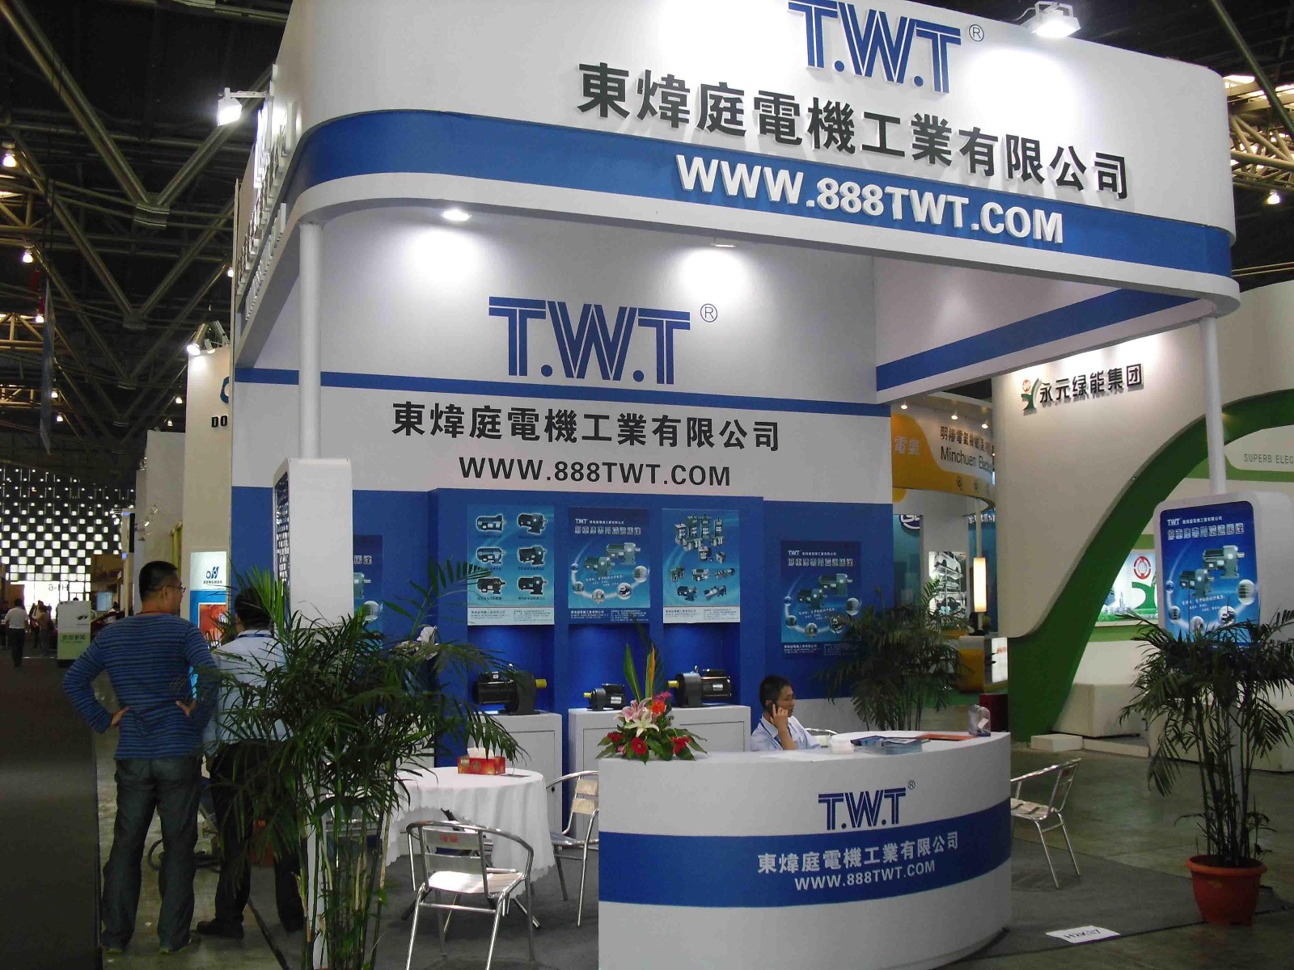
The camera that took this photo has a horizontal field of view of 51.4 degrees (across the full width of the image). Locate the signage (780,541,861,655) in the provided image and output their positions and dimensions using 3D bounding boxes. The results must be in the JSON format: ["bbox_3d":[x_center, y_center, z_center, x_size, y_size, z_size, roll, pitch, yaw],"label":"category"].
[{"bbox_3d":[1.351,0.885,10.429,0.690,0.900,0.020,2,-6,-22],"label":"signage"}]

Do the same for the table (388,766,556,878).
[{"bbox_3d":[-0.914,1.865,6.877,0.860,0.735,0.860,2,-5,-22],"label":"table"}]

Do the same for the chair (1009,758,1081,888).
[{"bbox_3d":[2.230,1.952,7.938,0.530,0.700,0.530,-4,-6,35],"label":"chair"}]

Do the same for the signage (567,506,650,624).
[{"bbox_3d":[-0.251,0.554,9.258,0.594,0.791,0.020,2,-5,-22],"label":"signage"}]

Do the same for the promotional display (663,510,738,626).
[{"bbox_3d":[0.392,0.569,9.518,0.596,0.806,0.020,2,-5,-22],"label":"promotional display"}]

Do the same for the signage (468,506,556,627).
[{"bbox_3d":[-0.903,0.539,8.993,0.611,0.792,0.020,2,-5,-22],"label":"signage"}]

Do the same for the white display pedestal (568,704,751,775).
[{"bbox_3d":[0.073,1.989,9.264,1.287,0.882,0.280,2,-5,-22],"label":"white display pedestal"}]

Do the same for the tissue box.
[{"bbox_3d":[-0.862,1.468,7.036,0.221,0.083,0.106,-3,-5,25],"label":"tissue box"}]

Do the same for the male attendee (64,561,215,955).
[{"bbox_3d":[-2.435,1.294,6.463,0.640,1.800,0.370,0,-5,-5],"label":"male attendee"}]

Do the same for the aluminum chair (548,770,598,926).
[{"bbox_3d":[-0.430,1.881,7.000,0.530,0.700,0.530,-5,-7,40],"label":"aluminum chair"}]

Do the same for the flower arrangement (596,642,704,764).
[{"bbox_3d":[0.006,0.922,5.750,0.430,0.490,0.380,1,-5,-12],"label":"flower arrangement"}]

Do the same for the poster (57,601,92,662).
[{"bbox_3d":[-15.094,3.853,35.500,0.900,1.620,0.080,2,-6,-23],"label":"poster"}]

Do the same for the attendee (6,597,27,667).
[{"bbox_3d":[-16.627,3.907,35.500,0.550,1.760,0.400,2,-6,-23],"label":"attendee"}]

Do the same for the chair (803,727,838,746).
[{"bbox_3d":[1.228,2.066,9.283,0.540,0.720,0.560,2,-5,-22],"label":"chair"}]

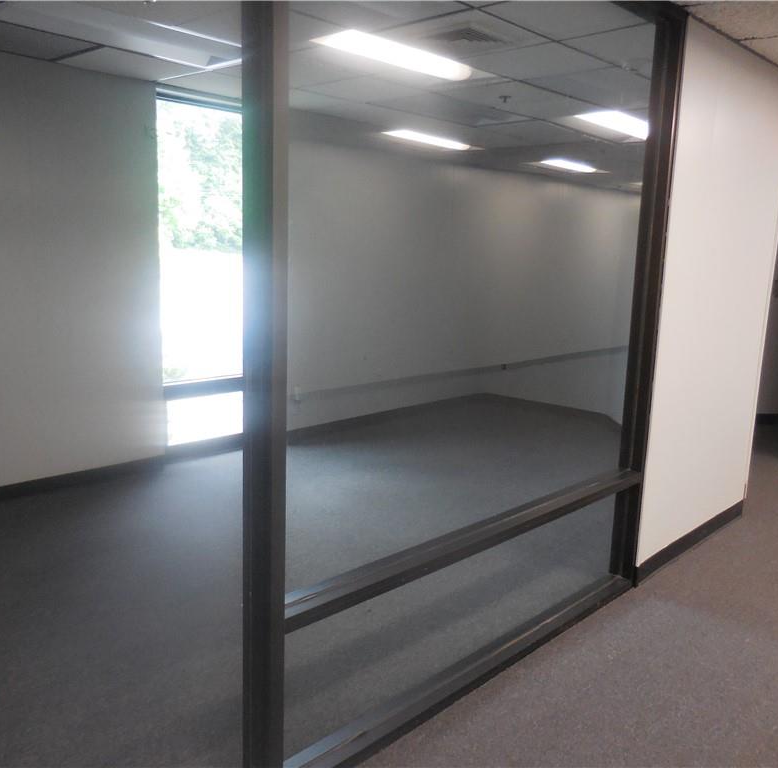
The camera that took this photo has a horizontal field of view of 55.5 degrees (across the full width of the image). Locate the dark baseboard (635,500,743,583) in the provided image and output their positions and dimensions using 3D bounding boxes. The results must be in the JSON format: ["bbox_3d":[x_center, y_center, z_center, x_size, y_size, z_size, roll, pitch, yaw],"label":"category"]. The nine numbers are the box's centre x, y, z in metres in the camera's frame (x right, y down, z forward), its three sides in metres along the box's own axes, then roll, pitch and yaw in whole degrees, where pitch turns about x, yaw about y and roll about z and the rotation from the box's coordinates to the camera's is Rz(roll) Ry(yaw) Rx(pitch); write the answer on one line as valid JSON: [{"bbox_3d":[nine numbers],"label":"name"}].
[{"bbox_3d":[1.593,0.791,3.817,0.012,0.100,1.330,12,15,42],"label":"dark baseboard"}]

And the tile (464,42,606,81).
[{"bbox_3d":[0.733,-1.628,3.736,0.610,0.020,0.610,12,15,42],"label":"tile"}]

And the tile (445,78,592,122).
[{"bbox_3d":[0.918,-1.825,4.801,0.610,0.020,1.219,12,15,42],"label":"tile"}]

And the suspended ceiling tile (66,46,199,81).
[{"bbox_3d":[-1.415,-1.764,4.070,0.561,0.020,0.610,12,15,42],"label":"suspended ceiling tile"}]

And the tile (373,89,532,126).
[{"bbox_3d":[0.476,-1.918,5.210,0.610,0.020,1.219,12,15,42],"label":"tile"}]

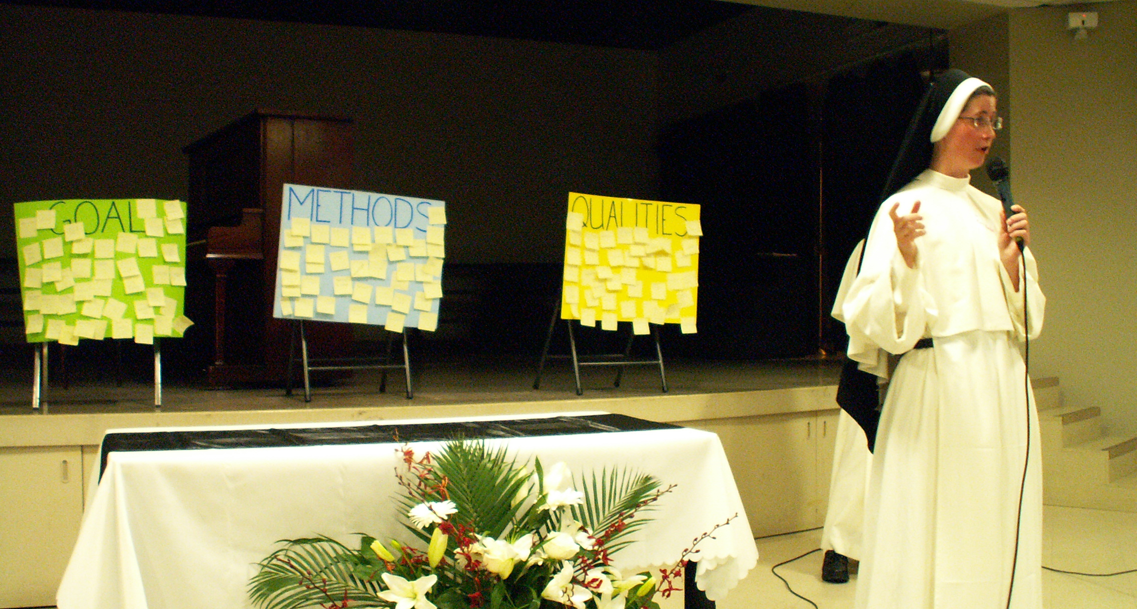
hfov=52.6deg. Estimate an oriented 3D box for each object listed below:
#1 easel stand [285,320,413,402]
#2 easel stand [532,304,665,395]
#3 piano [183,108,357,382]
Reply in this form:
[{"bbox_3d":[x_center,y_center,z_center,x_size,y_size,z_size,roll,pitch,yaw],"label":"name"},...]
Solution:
[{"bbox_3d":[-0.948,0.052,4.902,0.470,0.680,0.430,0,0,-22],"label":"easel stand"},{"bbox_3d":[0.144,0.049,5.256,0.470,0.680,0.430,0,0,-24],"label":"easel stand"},{"bbox_3d":[-1.759,-0.272,6.068,0.700,1.310,1.530,0,1,-31],"label":"piano"}]

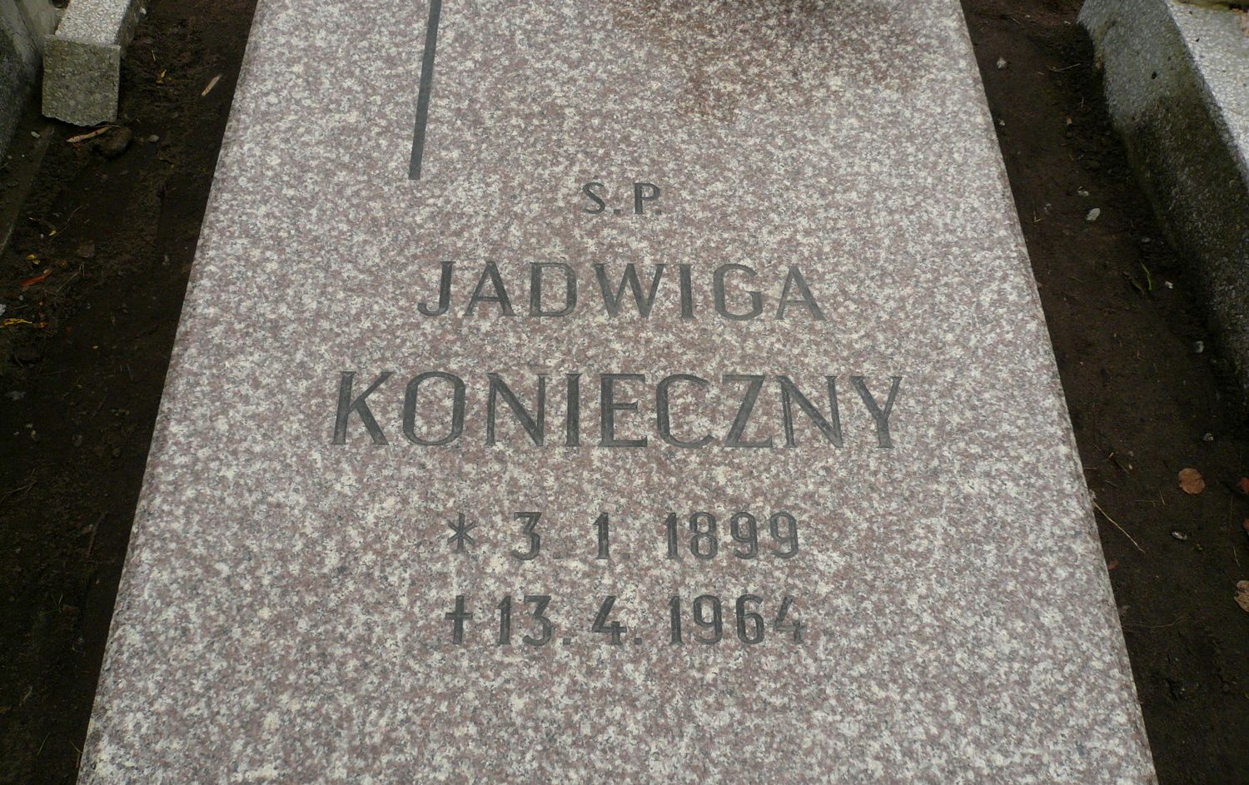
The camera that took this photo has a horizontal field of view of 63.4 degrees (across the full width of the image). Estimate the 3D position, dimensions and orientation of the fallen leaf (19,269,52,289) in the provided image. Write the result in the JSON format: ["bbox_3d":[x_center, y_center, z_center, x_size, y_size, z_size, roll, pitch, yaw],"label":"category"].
[{"bbox_3d":[-0.801,-0.156,1.375,0.042,0.008,0.012,-30,64,-16],"label":"fallen leaf"}]

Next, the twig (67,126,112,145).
[{"bbox_3d":[-0.903,-0.435,1.701,0.076,0.014,0.012,-12,57,-8],"label":"twig"}]

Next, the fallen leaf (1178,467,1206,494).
[{"bbox_3d":[0.685,0.107,1.222,0.031,0.005,0.036,-26,63,-15],"label":"fallen leaf"}]

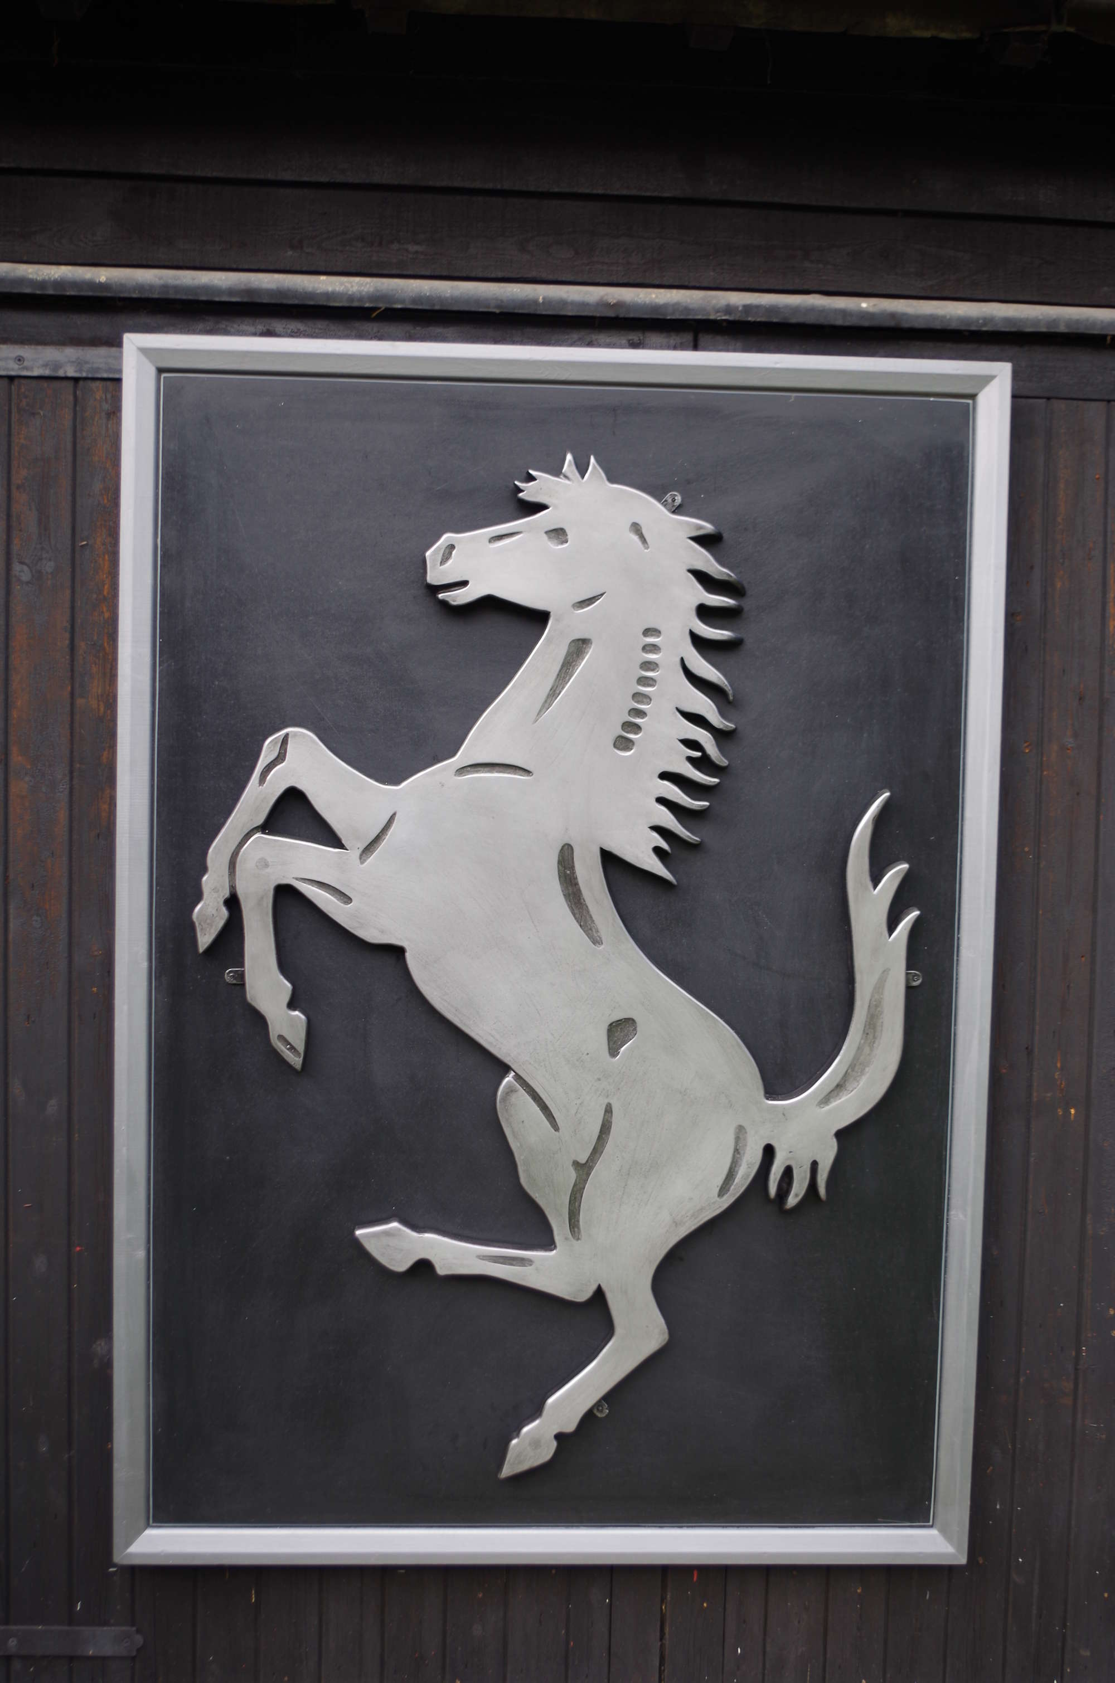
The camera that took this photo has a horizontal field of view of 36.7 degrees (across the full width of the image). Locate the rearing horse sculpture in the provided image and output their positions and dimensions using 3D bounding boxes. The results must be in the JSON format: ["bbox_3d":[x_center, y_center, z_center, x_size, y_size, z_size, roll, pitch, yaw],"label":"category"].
[{"bbox_3d":[0.003,0.197,2.493,1.068,1.522,0.030,1,3,-3],"label":"rearing horse sculpture"}]

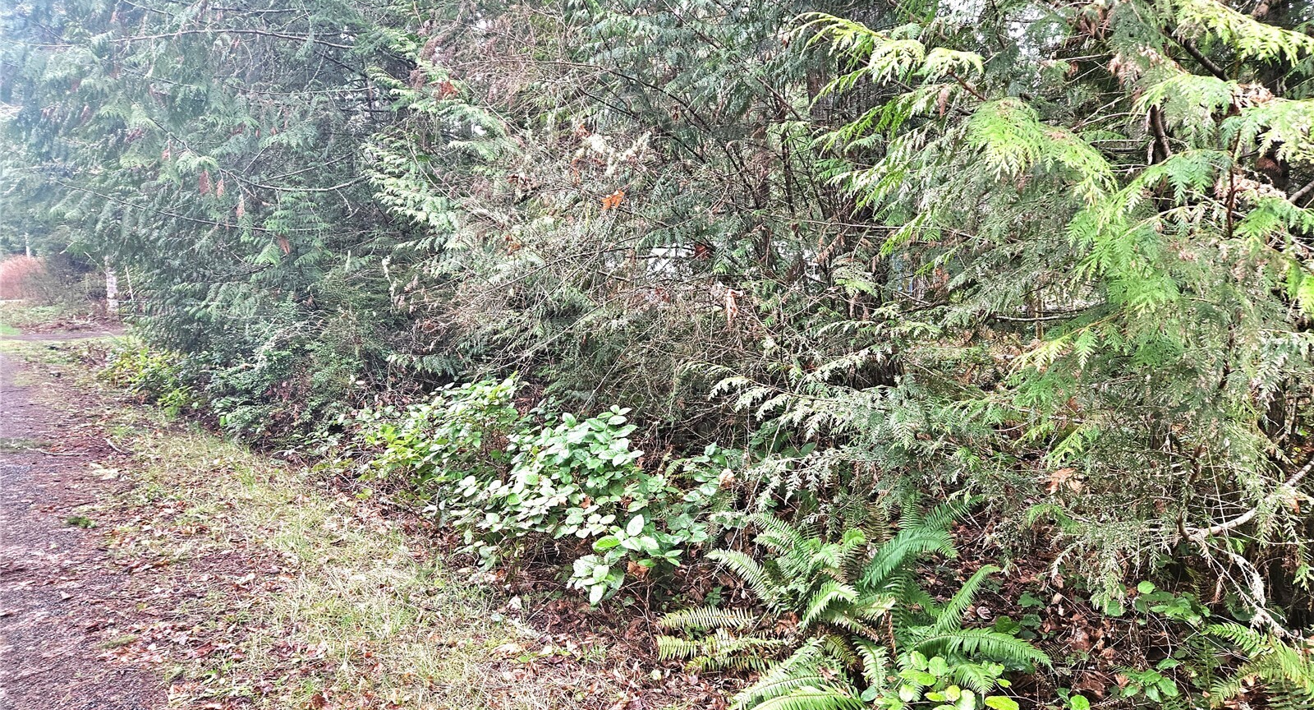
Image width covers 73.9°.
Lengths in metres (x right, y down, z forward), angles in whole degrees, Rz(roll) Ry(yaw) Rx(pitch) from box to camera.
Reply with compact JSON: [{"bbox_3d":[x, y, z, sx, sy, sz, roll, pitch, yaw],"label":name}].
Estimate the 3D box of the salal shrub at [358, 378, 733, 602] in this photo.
[{"bbox_3d":[-0.688,0.618,4.987,0.940,0.830,2.350,-4,6,-38],"label":"salal shrub"}]

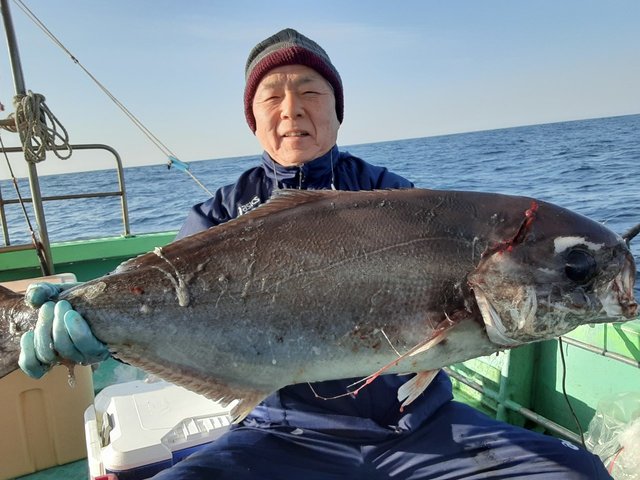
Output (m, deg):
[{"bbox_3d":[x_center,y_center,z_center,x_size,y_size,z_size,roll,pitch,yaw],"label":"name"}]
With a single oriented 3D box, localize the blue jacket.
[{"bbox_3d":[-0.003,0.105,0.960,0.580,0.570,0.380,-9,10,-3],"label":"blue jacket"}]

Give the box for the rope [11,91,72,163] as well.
[{"bbox_3d":[-1.283,-0.523,2.300,0.250,0.330,0.170,-9,11,-14],"label":"rope"}]

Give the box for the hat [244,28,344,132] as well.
[{"bbox_3d":[-0.049,-0.309,0.965,0.192,0.205,0.225,-6,10,1],"label":"hat"}]

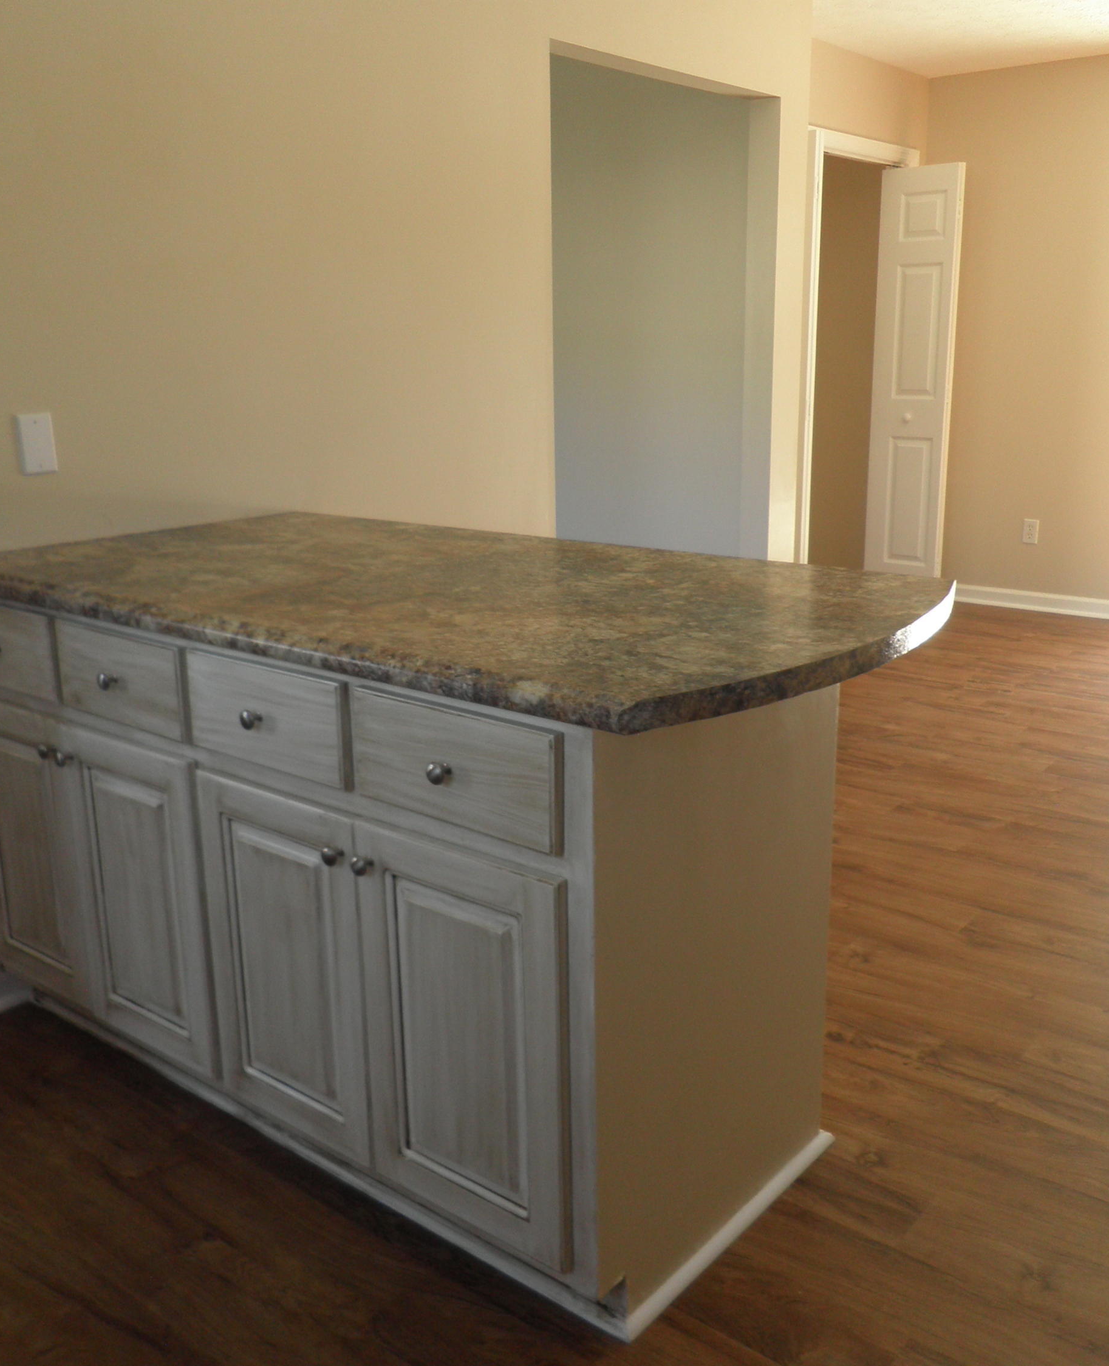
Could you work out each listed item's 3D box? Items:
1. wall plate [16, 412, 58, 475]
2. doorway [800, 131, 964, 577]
[{"bbox_3d":[-0.993,-0.460,2.432,0.008,0.115,0.071,11,19,38],"label":"wall plate"},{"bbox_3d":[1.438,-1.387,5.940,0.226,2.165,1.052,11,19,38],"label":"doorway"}]

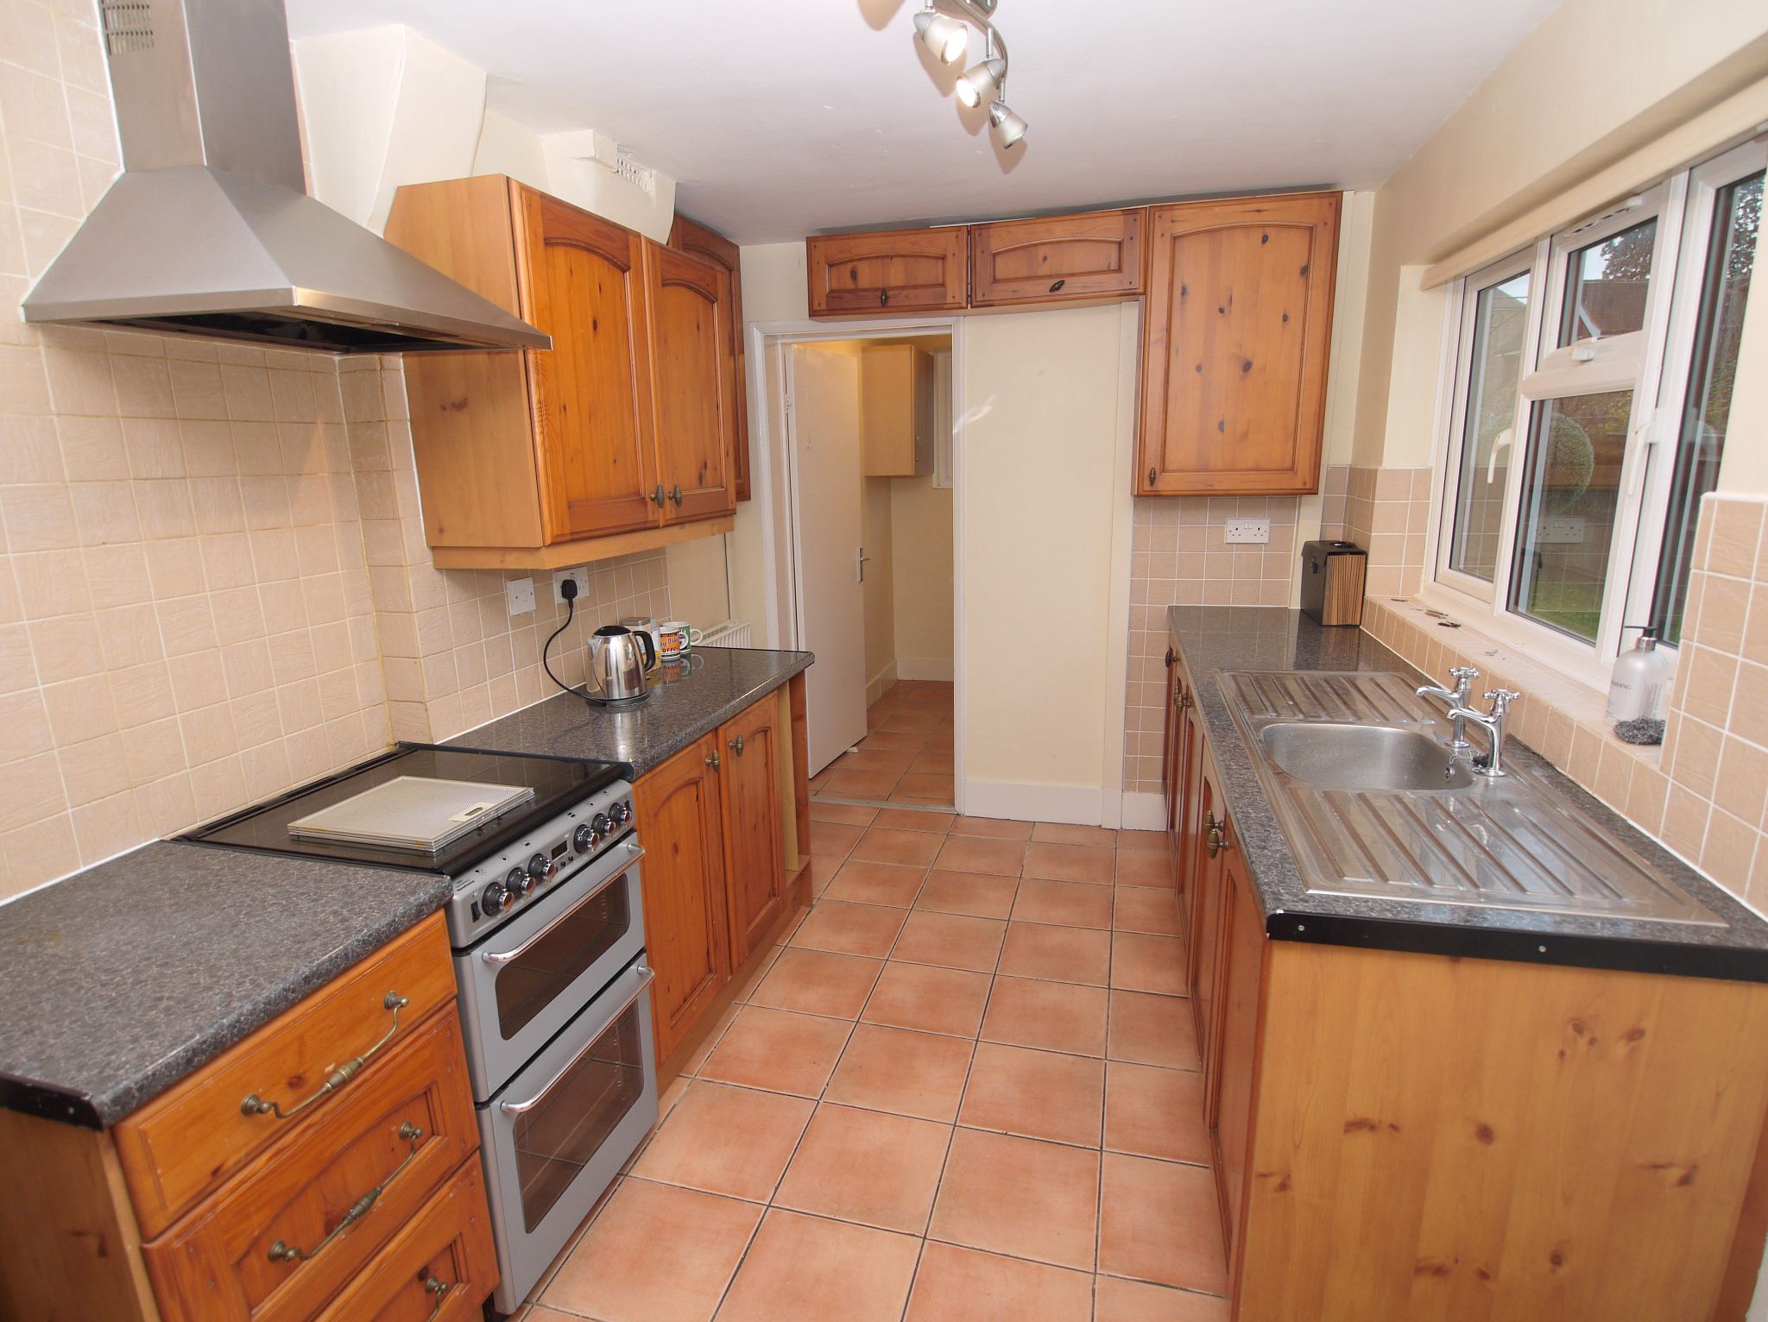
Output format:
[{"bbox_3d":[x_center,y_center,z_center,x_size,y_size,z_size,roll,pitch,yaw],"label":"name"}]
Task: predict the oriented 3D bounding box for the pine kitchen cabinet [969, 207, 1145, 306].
[{"bbox_3d":[0.625,-1.411,3.295,0.596,0.280,0.220,2,13,15],"label":"pine kitchen cabinet"}]

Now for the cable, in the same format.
[{"bbox_3d":[-0.819,-0.047,2.420,0.120,0.285,0.170,2,13,15],"label":"cable"}]

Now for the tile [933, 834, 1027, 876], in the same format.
[{"bbox_3d":[0.381,0.752,3.547,0.325,0.010,0.325,2,13,15],"label":"tile"}]

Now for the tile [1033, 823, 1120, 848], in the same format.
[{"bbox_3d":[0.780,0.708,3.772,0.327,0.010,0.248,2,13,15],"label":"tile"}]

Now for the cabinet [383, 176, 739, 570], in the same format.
[{"bbox_3d":[-0.724,-0.678,2.374,0.295,0.769,1.002,2,13,15],"label":"cabinet"}]

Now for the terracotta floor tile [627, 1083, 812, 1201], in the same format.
[{"bbox_3d":[-0.357,1.079,2.076,0.325,0.010,0.325,2,13,15],"label":"terracotta floor tile"}]

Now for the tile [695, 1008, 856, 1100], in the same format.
[{"bbox_3d":[-0.273,1.011,2.387,0.325,0.010,0.325,2,13,15],"label":"tile"}]

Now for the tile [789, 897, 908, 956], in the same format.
[{"bbox_3d":[-0.103,0.886,3.040,0.327,0.010,0.327,2,13,15],"label":"tile"}]

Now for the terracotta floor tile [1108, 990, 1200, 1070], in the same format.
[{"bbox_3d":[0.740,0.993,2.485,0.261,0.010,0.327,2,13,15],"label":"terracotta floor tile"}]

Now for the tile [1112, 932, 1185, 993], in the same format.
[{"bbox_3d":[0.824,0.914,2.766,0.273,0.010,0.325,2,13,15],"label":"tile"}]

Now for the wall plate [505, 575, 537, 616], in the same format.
[{"bbox_3d":[-0.924,-0.165,2.348,0.010,0.087,0.090,2,13,15],"label":"wall plate"}]

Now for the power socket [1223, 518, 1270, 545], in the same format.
[{"bbox_3d":[1.355,-0.481,3.431,0.148,0.087,0.012,2,13,15],"label":"power socket"}]

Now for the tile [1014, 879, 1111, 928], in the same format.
[{"bbox_3d":[0.620,0.842,3.169,0.328,0.010,0.328,3,13,15],"label":"tile"}]

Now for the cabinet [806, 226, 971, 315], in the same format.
[{"bbox_3d":[0.036,-1.429,3.435,0.600,0.280,0.235,3,13,15],"label":"cabinet"}]

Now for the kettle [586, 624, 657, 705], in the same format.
[{"bbox_3d":[-0.727,0.002,2.517,0.195,0.200,0.160,-9,15,-31],"label":"kettle"}]

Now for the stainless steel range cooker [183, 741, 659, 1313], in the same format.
[{"bbox_3d":[-0.868,0.696,1.905,0.625,0.888,0.550,3,14,16],"label":"stainless steel range cooker"}]

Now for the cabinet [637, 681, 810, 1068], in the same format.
[{"bbox_3d":[-0.649,0.525,2.659,0.530,0.810,1.050,3,14,16],"label":"cabinet"}]

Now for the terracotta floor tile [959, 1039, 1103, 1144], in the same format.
[{"bbox_3d":[0.368,1.052,2.248,0.327,0.010,0.327,2,13,15],"label":"terracotta floor tile"}]

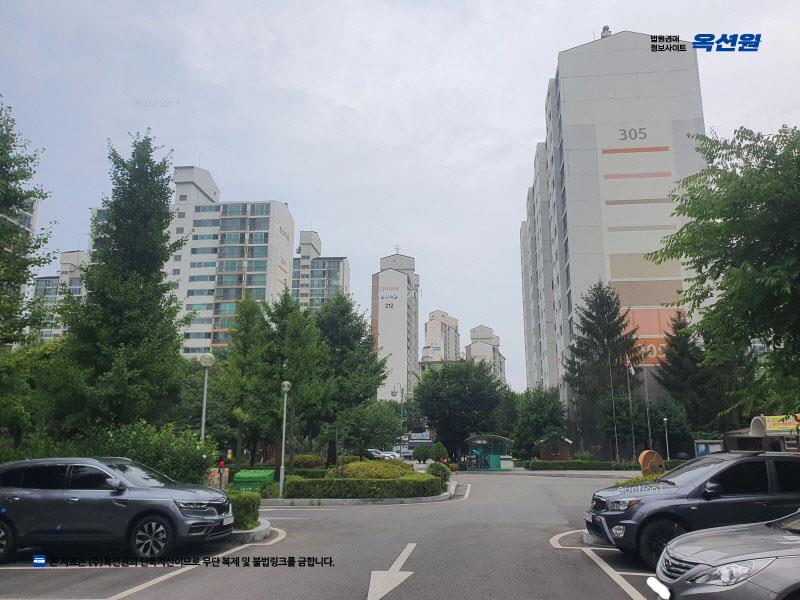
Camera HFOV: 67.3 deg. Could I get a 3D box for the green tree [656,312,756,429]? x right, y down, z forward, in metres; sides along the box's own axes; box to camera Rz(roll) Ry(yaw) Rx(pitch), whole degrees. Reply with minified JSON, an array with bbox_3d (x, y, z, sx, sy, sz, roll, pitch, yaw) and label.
[{"bbox_3d":[24.076,7.292,48.714,6.830,12.870,6.830,-1,-14,6],"label":"green tree"}]

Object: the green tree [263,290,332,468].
[{"bbox_3d":[-4.526,3.636,26.379,3.090,8.470,3.090,-1,-14,6],"label":"green tree"}]

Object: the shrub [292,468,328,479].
[{"bbox_3d":[-4.095,8.090,27.572,1.750,0.647,0.800,0,-13,0],"label":"shrub"}]

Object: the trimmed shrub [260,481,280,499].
[{"bbox_3d":[-3.962,5.797,18.391,0.670,0.490,0.750,-1,-14,6],"label":"trimmed shrub"}]

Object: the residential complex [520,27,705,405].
[{"bbox_3d":[26.320,-0.796,82.424,14.600,44.600,50.000,-1,-14,6],"label":"residential complex"}]

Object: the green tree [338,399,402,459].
[{"bbox_3d":[-1.369,6.641,28.431,3.000,3.869,3.000,0,-13,0],"label":"green tree"}]

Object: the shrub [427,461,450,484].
[{"bbox_3d":[1.711,7.556,26.111,1.000,0.998,1.000,0,-13,0],"label":"shrub"}]

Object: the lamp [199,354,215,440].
[{"bbox_3d":[-4.850,3.258,14.641,0.360,3.954,0.360,0,-13,0],"label":"lamp"}]

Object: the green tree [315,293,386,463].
[{"bbox_3d":[-2.416,4.146,29.530,3.900,9.236,3.900,0,-13,0],"label":"green tree"}]

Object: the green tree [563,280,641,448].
[{"bbox_3d":[16.465,5.788,48.679,5.700,15.057,5.700,0,-13,0],"label":"green tree"}]

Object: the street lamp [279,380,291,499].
[{"bbox_3d":[-3.938,4.709,20.430,0.360,3.857,0.360,0,-13,0],"label":"street lamp"}]

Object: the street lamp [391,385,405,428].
[{"bbox_3d":[-0.229,11.027,52.893,1.250,7.140,0.500,1,-14,0],"label":"street lamp"}]

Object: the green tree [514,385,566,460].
[{"bbox_3d":[12.101,11.122,52.384,4.550,6.950,4.550,-1,-14,6],"label":"green tree"}]

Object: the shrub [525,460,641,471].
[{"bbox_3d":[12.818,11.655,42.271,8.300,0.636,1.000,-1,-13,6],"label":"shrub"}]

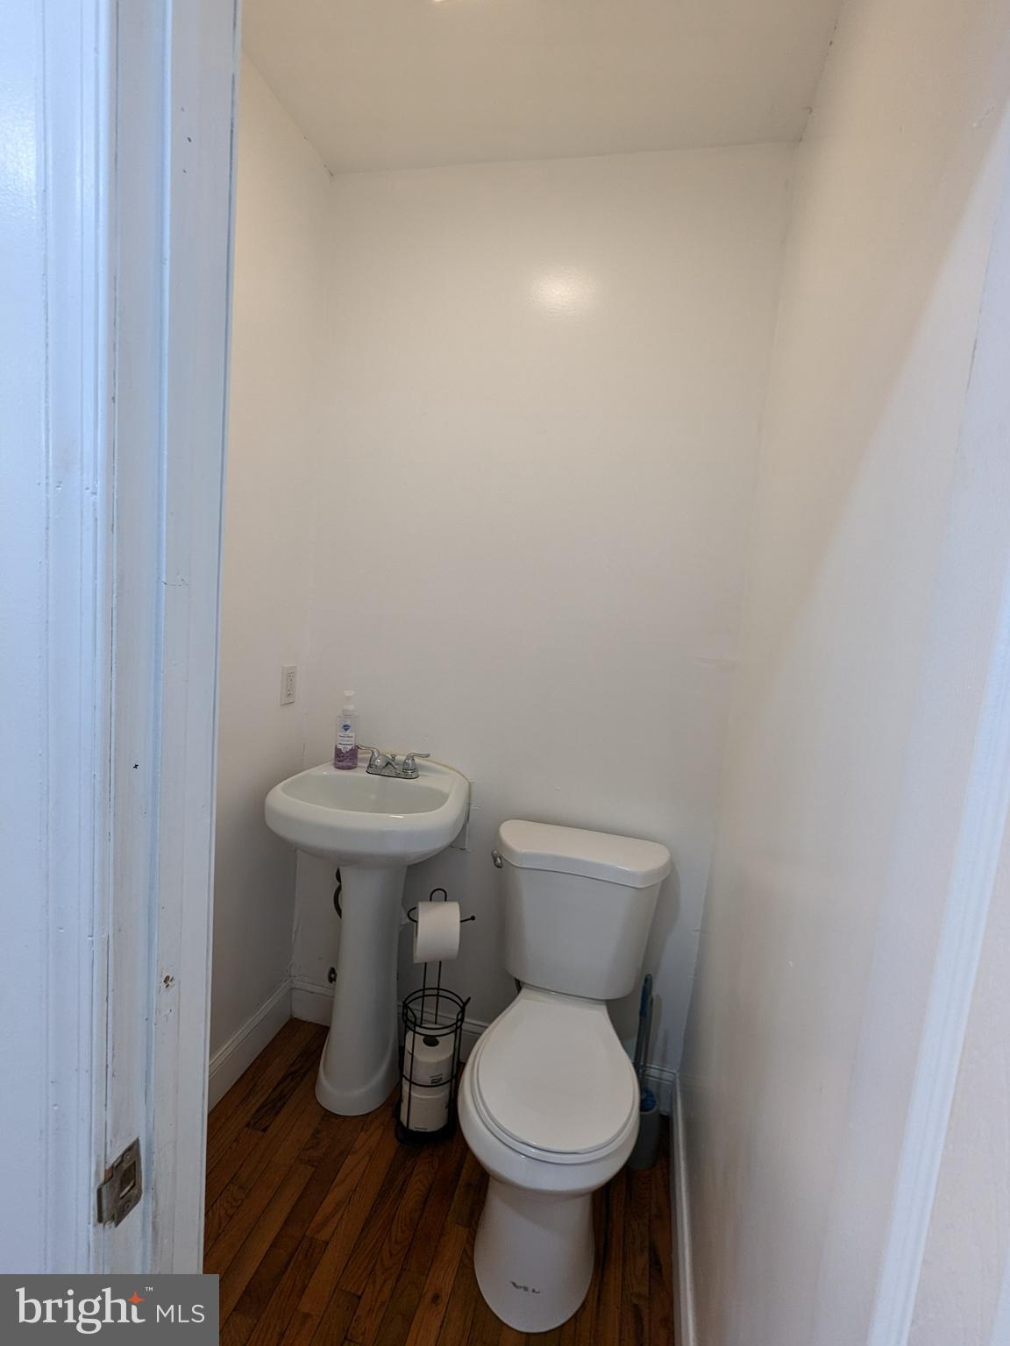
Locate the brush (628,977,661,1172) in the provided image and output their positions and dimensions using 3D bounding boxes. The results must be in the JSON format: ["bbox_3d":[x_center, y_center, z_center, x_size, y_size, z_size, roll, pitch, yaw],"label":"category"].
[{"bbox_3d":[0.361,1.004,1.591,0.110,0.476,0.110,6,7,13],"label":"brush"}]

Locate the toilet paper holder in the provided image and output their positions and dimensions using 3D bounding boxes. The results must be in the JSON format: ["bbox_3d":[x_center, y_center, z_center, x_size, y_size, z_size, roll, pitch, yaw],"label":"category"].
[{"bbox_3d":[-0.181,0.888,1.639,0.172,0.603,0.172,3,7,-16],"label":"toilet paper holder"}]

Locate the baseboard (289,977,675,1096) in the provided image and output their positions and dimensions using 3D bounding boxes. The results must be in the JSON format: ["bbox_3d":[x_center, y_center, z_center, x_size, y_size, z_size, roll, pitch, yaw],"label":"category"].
[{"bbox_3d":[-0.105,1.107,1.867,1.212,0.132,0.019,6,7,13],"label":"baseboard"}]

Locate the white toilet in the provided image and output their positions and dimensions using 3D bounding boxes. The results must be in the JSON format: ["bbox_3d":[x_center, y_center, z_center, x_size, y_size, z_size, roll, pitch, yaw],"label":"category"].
[{"bbox_3d":[0.128,0.853,1.418,0.454,0.776,0.707,6,7,9],"label":"white toilet"}]

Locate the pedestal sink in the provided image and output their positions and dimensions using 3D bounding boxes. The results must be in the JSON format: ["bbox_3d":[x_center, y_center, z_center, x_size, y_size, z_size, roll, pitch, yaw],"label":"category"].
[{"bbox_3d":[-0.351,0.720,1.661,0.462,0.901,0.463,6,7,13],"label":"pedestal sink"}]

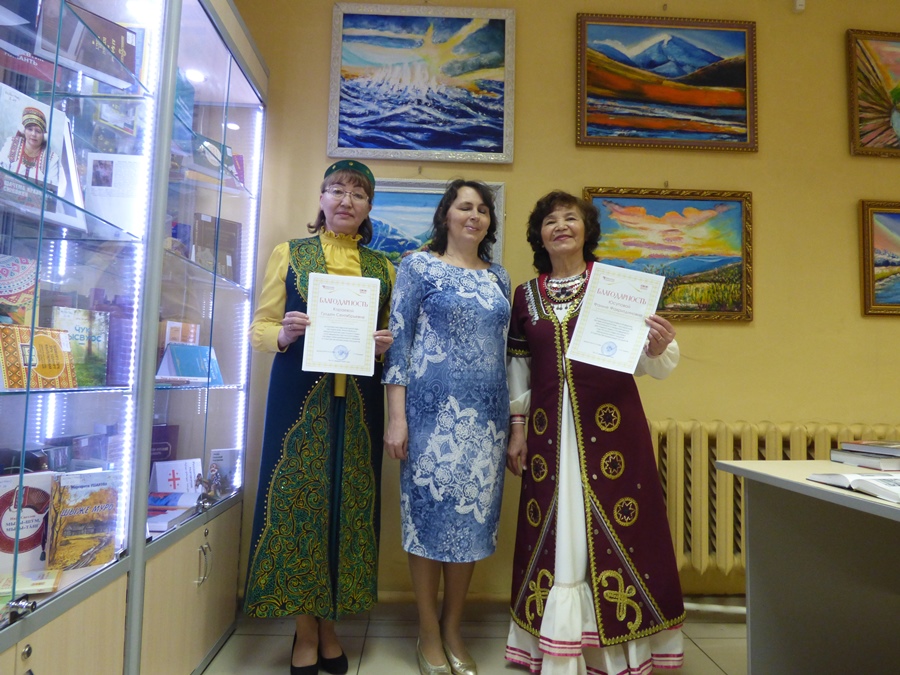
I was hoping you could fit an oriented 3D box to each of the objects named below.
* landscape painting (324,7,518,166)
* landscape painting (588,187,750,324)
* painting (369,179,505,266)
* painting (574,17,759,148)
[{"bbox_3d":[-0.111,-1.040,2.567,0.747,0.648,0.035,2,-4,-2],"label":"landscape painting"},{"bbox_3d":[0.892,-0.340,2.562,0.697,0.532,0.035,2,-4,-2],"label":"landscape painting"},{"bbox_3d":[-0.126,-0.381,2.521,0.685,0.507,0.035,2,-4,-2],"label":"painting"},{"bbox_3d":[0.903,-1.056,2.611,0.761,0.565,0.035,2,-4,-2],"label":"painting"}]

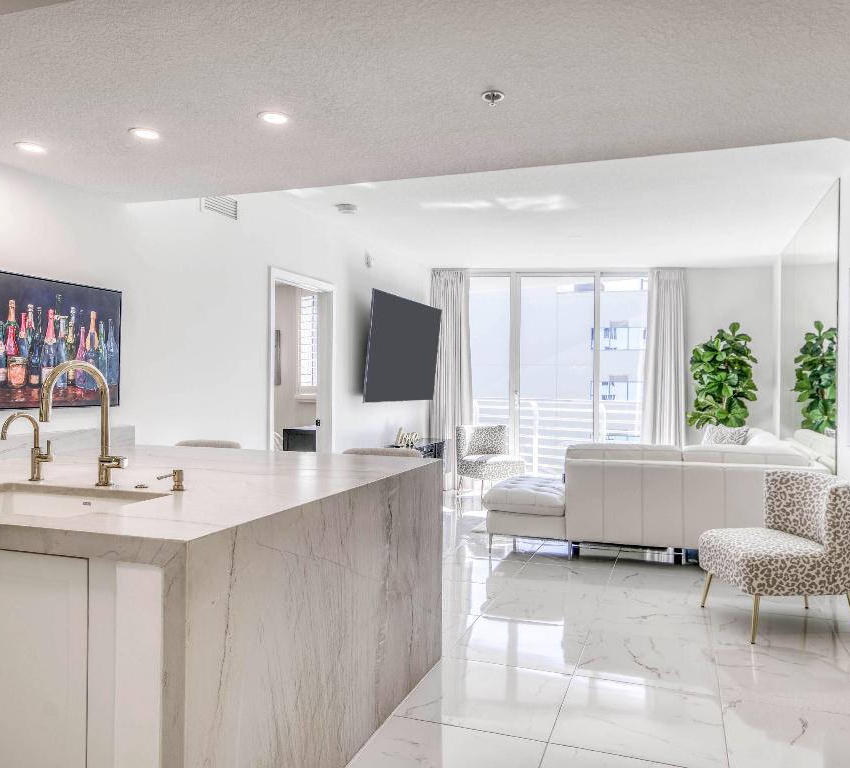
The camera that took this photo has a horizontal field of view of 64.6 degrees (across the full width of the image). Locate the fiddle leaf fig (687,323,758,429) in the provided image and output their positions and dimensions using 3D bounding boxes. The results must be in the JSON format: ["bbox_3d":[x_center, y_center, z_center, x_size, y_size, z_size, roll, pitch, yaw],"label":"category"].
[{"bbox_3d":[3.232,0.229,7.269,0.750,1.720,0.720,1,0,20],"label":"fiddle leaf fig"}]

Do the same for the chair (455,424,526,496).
[{"bbox_3d":[0.699,0.889,7.761,0.610,0.790,0.670,0,0,-33],"label":"chair"}]

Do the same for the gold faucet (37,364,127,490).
[{"bbox_3d":[-1.108,0.134,2.190,0.130,0.425,0.285,1,0,20],"label":"gold faucet"}]

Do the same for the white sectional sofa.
[{"bbox_3d":[1.998,0.870,5.945,2.340,0.860,2.600,1,0,20],"label":"white sectional sofa"}]

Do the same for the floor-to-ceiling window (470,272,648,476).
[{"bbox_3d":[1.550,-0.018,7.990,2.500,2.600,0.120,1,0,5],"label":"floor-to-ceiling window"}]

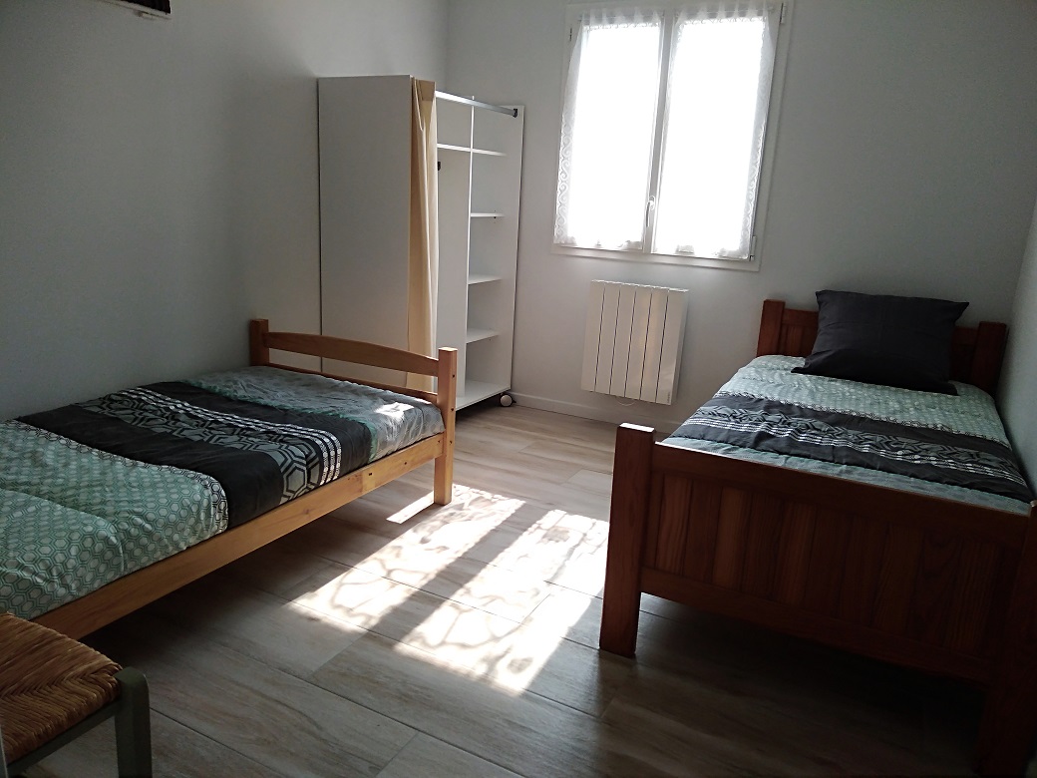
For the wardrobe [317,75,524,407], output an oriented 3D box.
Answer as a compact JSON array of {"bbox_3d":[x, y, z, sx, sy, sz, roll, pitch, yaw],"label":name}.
[{"bbox_3d":[-0.438,-0.597,4.002,0.464,1.545,0.982,10,16,26],"label":"wardrobe"}]

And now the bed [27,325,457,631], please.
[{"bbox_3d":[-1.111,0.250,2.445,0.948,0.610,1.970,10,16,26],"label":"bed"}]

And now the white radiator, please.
[{"bbox_3d":[0.564,-0.232,4.090,0.463,0.546,0.087,10,16,26],"label":"white radiator"}]

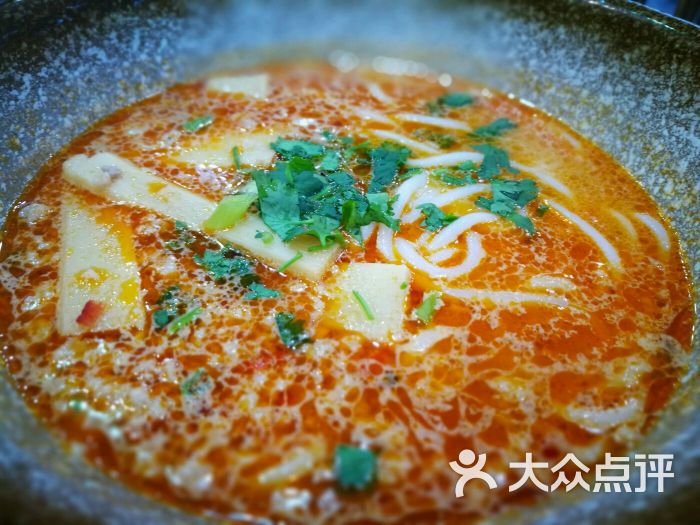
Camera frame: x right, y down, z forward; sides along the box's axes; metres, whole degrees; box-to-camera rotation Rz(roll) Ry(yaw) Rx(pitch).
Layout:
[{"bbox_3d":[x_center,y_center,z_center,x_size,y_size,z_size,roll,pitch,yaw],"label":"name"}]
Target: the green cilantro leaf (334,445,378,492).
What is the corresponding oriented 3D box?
[{"bbox_3d":[0.001,0.044,0.117,0.008,0.002,0.009,-2,44,-5],"label":"green cilantro leaf"}]

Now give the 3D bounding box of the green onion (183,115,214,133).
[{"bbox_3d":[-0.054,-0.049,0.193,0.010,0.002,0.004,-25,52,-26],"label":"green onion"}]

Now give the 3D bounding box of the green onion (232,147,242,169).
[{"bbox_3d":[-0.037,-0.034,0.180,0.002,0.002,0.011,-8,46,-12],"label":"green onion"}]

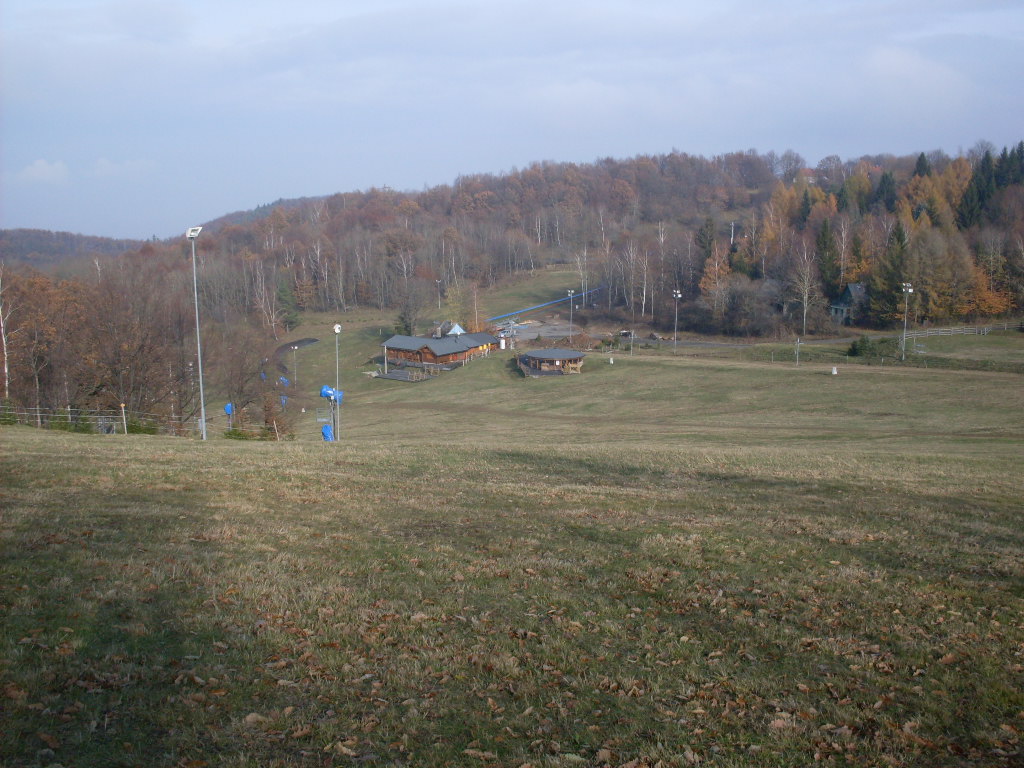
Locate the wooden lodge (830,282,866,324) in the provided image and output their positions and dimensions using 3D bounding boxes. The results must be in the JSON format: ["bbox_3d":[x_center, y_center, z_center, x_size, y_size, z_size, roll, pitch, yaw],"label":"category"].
[{"bbox_3d":[73.166,-17.624,243.780,6.500,9.000,7.500,5,11,26],"label":"wooden lodge"}]

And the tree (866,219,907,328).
[{"bbox_3d":[79.025,-23.239,237.908,7.400,22.500,7.400,0,10,0],"label":"tree"}]

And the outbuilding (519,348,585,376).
[{"bbox_3d":[7.386,-3.830,205.000,11.800,4.000,11.500,0,10,-3],"label":"outbuilding"}]

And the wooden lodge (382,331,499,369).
[{"bbox_3d":[-14.116,-7.639,224.085,14.900,4.800,17.900,8,13,39],"label":"wooden lodge"}]

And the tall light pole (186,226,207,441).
[{"bbox_3d":[-17.296,-2.635,62.218,0.750,12.000,0.700,6,11,30],"label":"tall light pole"}]

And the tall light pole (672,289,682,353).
[{"bbox_3d":[30.388,-11.589,208.118,1.300,12.000,1.000,-3,10,-17],"label":"tall light pole"}]

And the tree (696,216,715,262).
[{"bbox_3d":[49.043,-33.598,286.527,4.800,18.000,4.800,0,10,0],"label":"tree"}]

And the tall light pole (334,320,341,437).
[{"bbox_3d":[-17.428,-0.176,113.218,0.750,12.000,0.700,6,11,30],"label":"tall light pole"}]

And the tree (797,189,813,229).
[{"bbox_3d":[96.590,-55.480,371.527,4.800,18.000,4.800,0,10,0],"label":"tree"}]

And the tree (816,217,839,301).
[{"bbox_3d":[72.623,-27.391,259.824,5.500,21.500,5.500,0,10,0],"label":"tree"}]

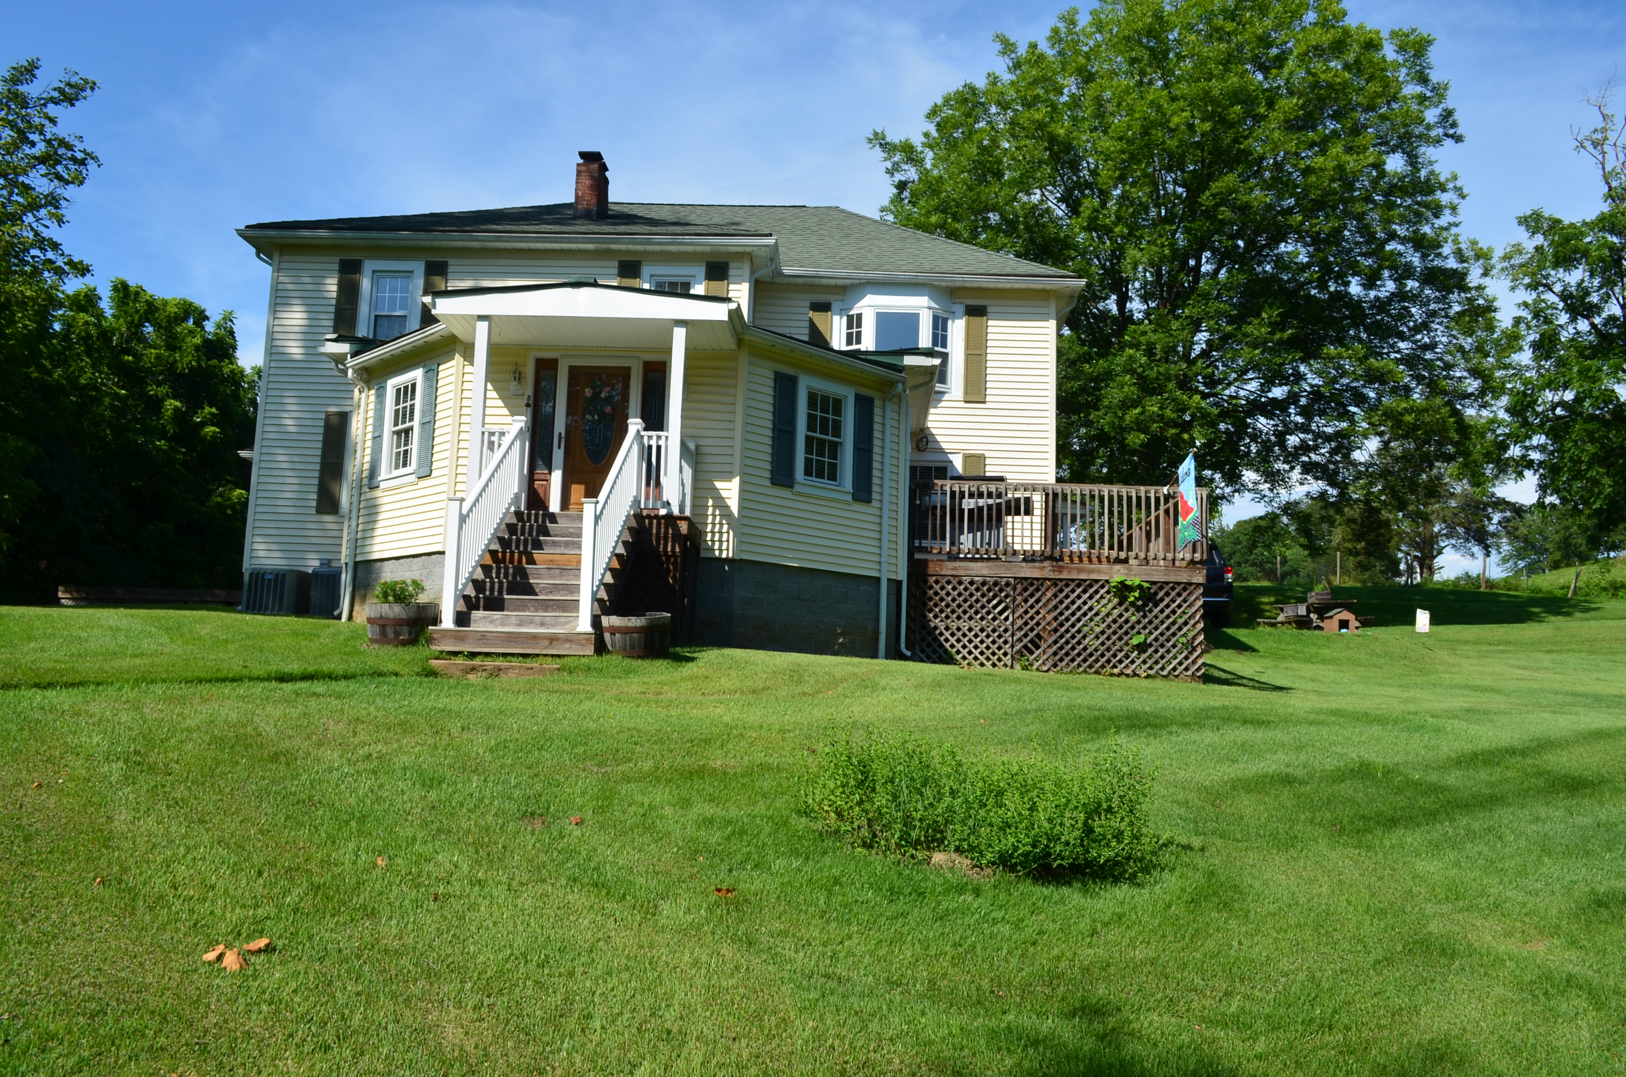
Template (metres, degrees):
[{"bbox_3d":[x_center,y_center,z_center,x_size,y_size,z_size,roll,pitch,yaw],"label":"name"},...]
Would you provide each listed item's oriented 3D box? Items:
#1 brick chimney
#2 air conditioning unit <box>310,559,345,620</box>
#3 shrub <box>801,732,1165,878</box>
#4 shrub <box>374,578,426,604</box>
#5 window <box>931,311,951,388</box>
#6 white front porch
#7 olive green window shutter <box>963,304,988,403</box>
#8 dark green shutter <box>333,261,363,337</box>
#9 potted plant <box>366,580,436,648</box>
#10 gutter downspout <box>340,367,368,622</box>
[{"bbox_3d":[-3.382,-5.261,18.613,0.350,1.150,0.650,2,-7,2],"label":"brick chimney"},{"bbox_3d":[-6.765,0.823,17.525,0.660,0.727,0.680,2,-7,2],"label":"air conditioning unit"},{"bbox_3d":[0.715,1.066,5.039,1.380,0.500,0.600,-1,-8,20],"label":"shrub"},{"bbox_3d":[-3.913,0.528,11.509,0.500,0.300,0.460,2,-7,0],"label":"shrub"},{"bbox_3d":[2.303,-3.385,21.777,0.440,1.320,0.100,6,-9,-32],"label":"window"},{"bbox_3d":[-2.591,-0.861,12.648,3.350,4.100,3.100,2,-7,2],"label":"white front porch"},{"bbox_3d":[2.351,-2.666,17.558,0.320,1.430,0.045,2,-7,2],"label":"olive green window shutter"},{"bbox_3d":[-7.217,-3.554,18.819,0.346,1.578,0.040,2,-7,2],"label":"dark green shutter"},{"bbox_3d":[-3.866,0.697,11.488,0.660,0.637,0.660,2,-7,0],"label":"potted plant"},{"bbox_3d":[-6.048,-0.576,15.928,0.190,3.323,0.090,9,-10,-43],"label":"gutter downspout"}]

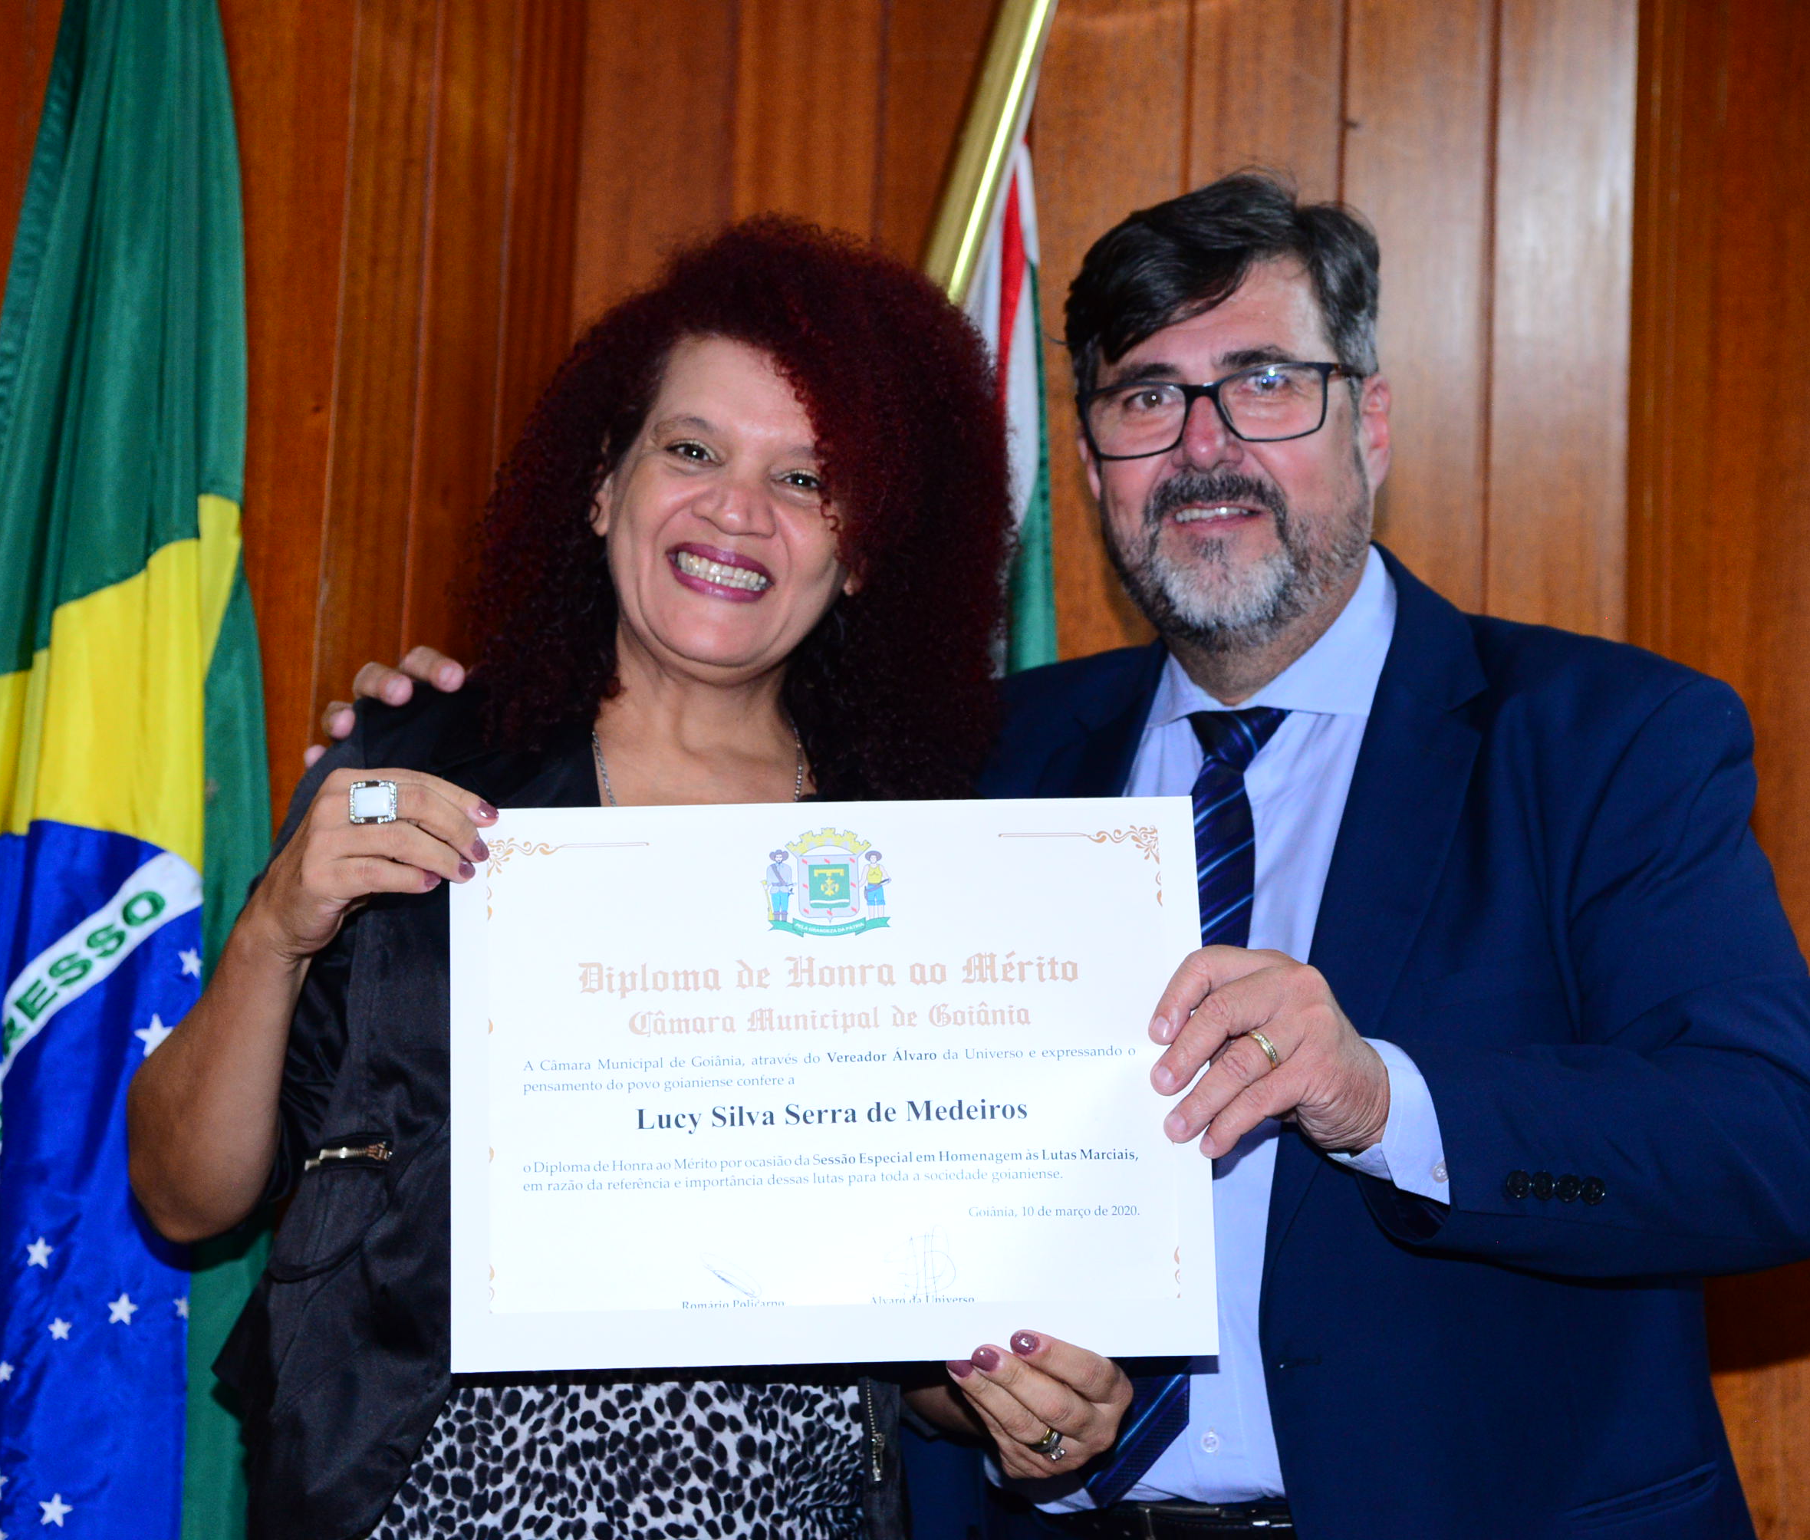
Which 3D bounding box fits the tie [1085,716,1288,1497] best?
[{"bbox_3d":[0.141,0.178,2.560,0.090,0.435,0.070,6,-14,14],"label":"tie"}]

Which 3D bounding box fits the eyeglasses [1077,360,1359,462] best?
[{"bbox_3d":[0.179,-0.193,2.648,0.140,0.045,0.140,-6,0,15],"label":"eyeglasses"}]

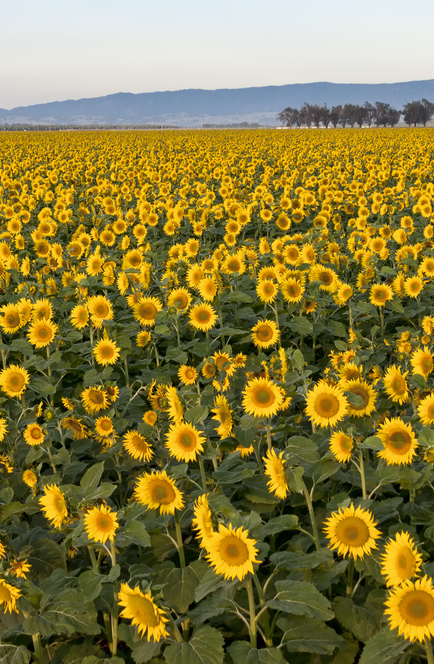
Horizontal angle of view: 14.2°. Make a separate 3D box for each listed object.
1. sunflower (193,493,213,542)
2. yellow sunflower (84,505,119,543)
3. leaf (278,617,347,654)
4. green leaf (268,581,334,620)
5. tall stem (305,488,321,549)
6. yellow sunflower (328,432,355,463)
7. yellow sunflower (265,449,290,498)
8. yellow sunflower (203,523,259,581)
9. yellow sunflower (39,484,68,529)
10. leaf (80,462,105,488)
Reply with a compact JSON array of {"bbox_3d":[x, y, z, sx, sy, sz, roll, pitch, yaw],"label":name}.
[{"bbox_3d":[-0.046,0.746,6.950,0.070,0.205,0.200,-7,9,-19],"label":"sunflower"},{"bbox_3d":[-0.555,0.920,8.400,0.185,0.185,0.065,1,-3,14],"label":"yellow sunflower"},{"bbox_3d":[0.366,1.164,6.700,0.265,0.090,0.180,0,35,3],"label":"leaf"},{"bbox_3d":[0.303,0.976,6.350,0.235,0.100,0.160,-1,7,-9],"label":"green leaf"},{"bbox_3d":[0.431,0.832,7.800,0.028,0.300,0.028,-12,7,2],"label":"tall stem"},{"bbox_3d":[0.632,0.577,8.800,0.160,0.165,0.060,6,13,43],"label":"yellow sunflower"},{"bbox_3d":[0.269,0.640,7.900,0.080,0.220,0.210,-11,11,-29],"label":"yellow sunflower"},{"bbox_3d":[0.053,0.810,6.450,0.205,0.210,0.070,1,7,12],"label":"yellow sunflower"},{"bbox_3d":[-0.690,0.739,7.400,0.065,0.185,0.170,-15,14,-39],"label":"yellow sunflower"},{"bbox_3d":[-0.575,0.657,8.000,0.100,0.115,0.060,2,7,17],"label":"leaf"}]

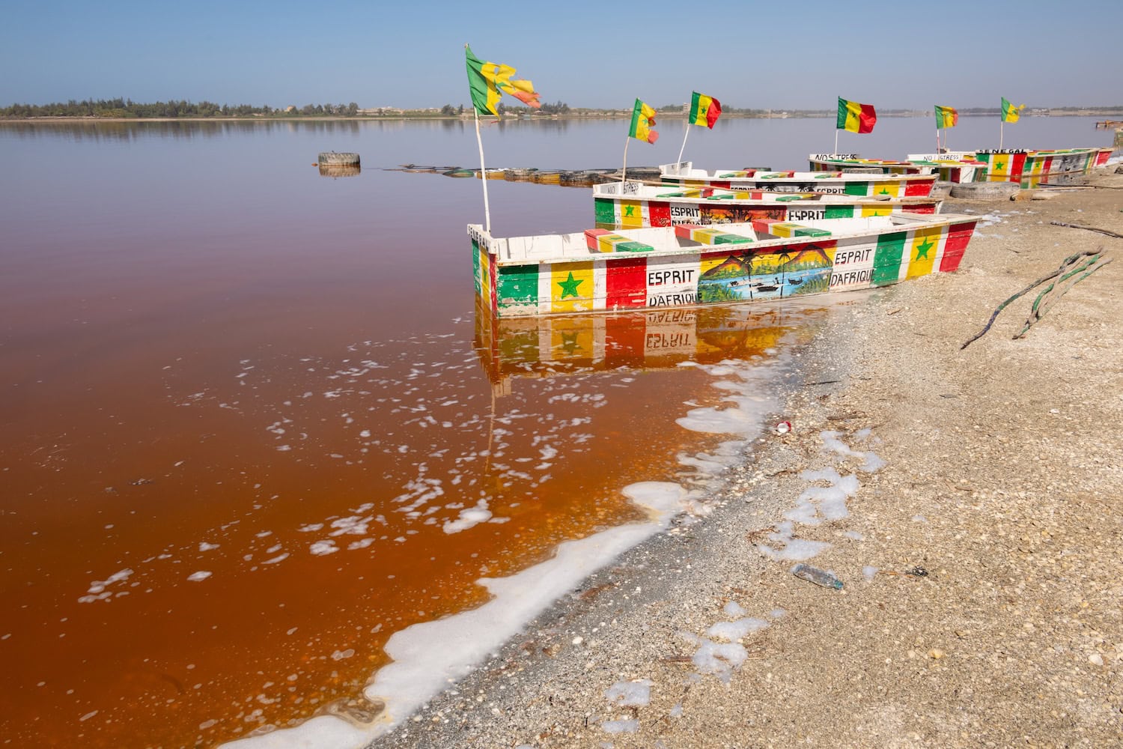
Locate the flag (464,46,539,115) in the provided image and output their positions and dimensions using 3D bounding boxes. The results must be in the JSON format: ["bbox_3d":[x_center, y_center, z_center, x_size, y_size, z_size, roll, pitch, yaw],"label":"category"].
[{"bbox_3d":[-0.512,-2.554,7.057,0.700,0.580,0.180,-8,19,-24],"label":"flag"}]

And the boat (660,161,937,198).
[{"bbox_3d":[4.765,-3.815,16.550,5.237,0.770,1.250,6,19,17],"label":"boat"}]

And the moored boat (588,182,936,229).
[{"bbox_3d":[3.145,-2.589,12.821,5.136,0.710,1.250,7,19,19],"label":"moored boat"}]

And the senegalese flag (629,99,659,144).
[{"bbox_3d":[1.342,-4.142,13.269,0.480,0.640,0.170,5,14,-27],"label":"senegalese flag"}]

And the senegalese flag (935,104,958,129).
[{"bbox_3d":[9.305,-6.235,19.634,0.620,0.540,0.180,-9,20,-18],"label":"senegalese flag"}]

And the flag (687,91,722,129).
[{"bbox_3d":[3.002,-5.543,17.020,0.700,0.640,0.180,1,15,-26],"label":"flag"}]

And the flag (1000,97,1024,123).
[{"bbox_3d":[11.209,-6.575,20.155,0.650,0.570,0.180,-6,19,-19],"label":"flag"}]

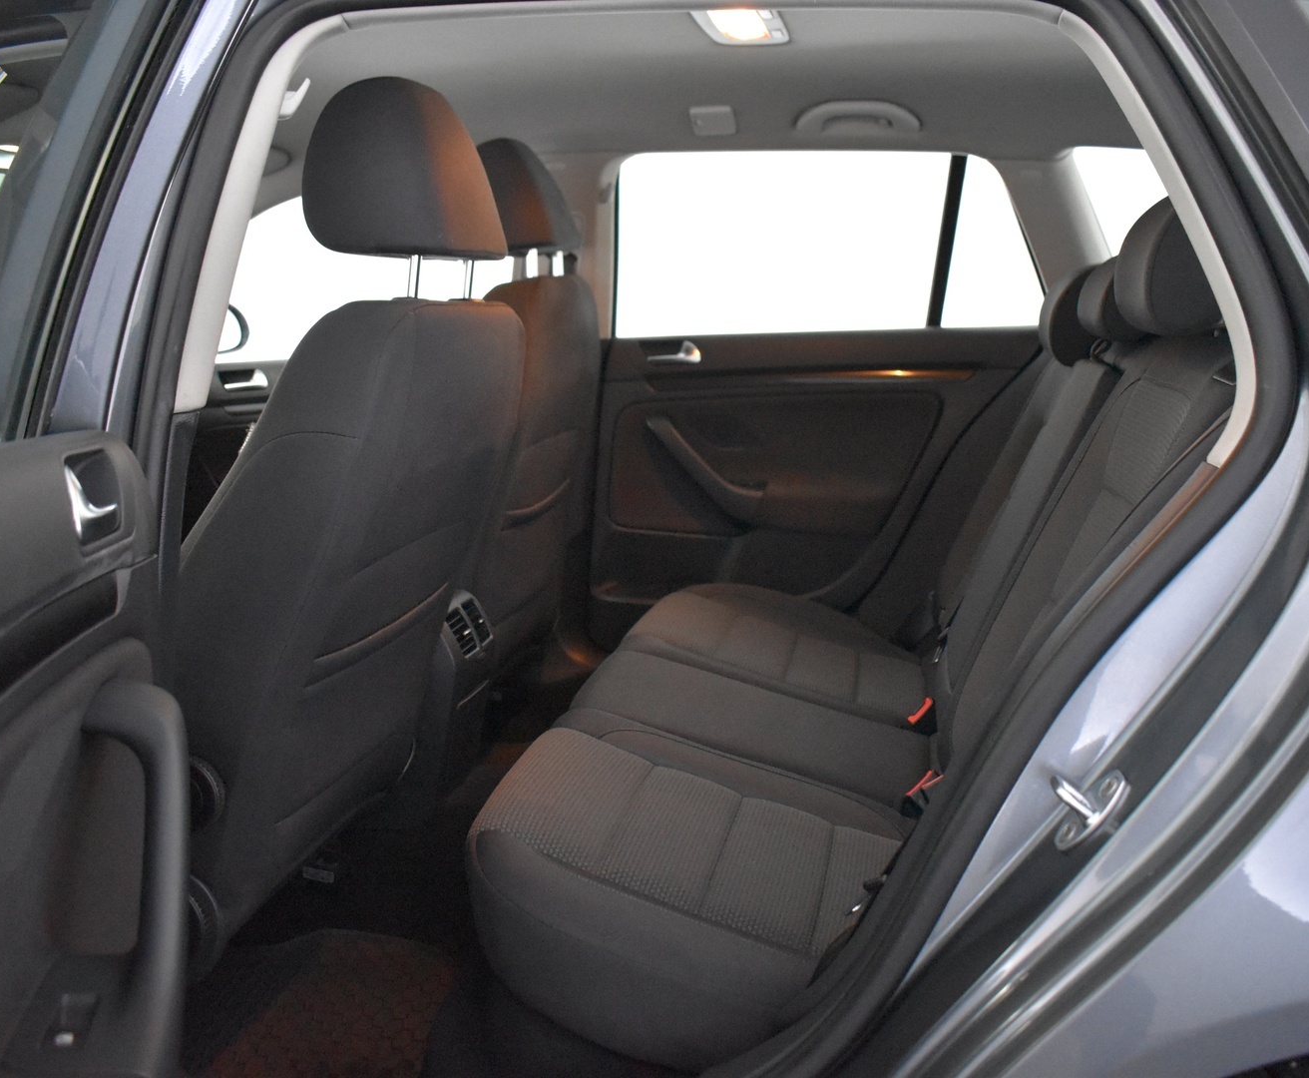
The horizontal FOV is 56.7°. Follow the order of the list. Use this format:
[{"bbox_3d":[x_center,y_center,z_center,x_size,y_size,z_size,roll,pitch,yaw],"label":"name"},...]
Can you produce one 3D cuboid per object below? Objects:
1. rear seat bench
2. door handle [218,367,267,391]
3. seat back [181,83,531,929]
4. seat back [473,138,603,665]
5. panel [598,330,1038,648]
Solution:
[{"bbox_3d":[0.290,0.044,1.670,0.851,0.922,1.302,3,12,12],"label":"rear seat bench"},{"bbox_3d":[-0.886,-0.340,2.608,0.116,0.051,0.036,3,12,12],"label":"door handle"},{"bbox_3d":[-0.378,-0.061,1.398,0.226,0.907,0.512,16,15,9],"label":"seat back"},{"bbox_3d":[-0.285,-0.228,2.135,0.226,0.907,0.512,13,14,9],"label":"seat back"},{"bbox_3d":[0.293,-0.080,2.404,0.871,0.666,0.123,3,12,12],"label":"panel"}]

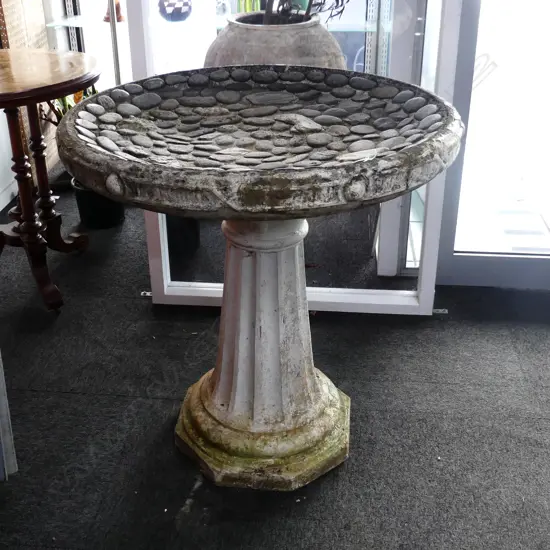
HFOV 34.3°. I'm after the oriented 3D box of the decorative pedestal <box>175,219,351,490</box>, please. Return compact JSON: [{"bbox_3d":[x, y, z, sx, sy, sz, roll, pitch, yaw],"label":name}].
[{"bbox_3d":[-0.020,0.118,1.949,0.398,0.545,0.398,3,28,6],"label":"decorative pedestal"}]

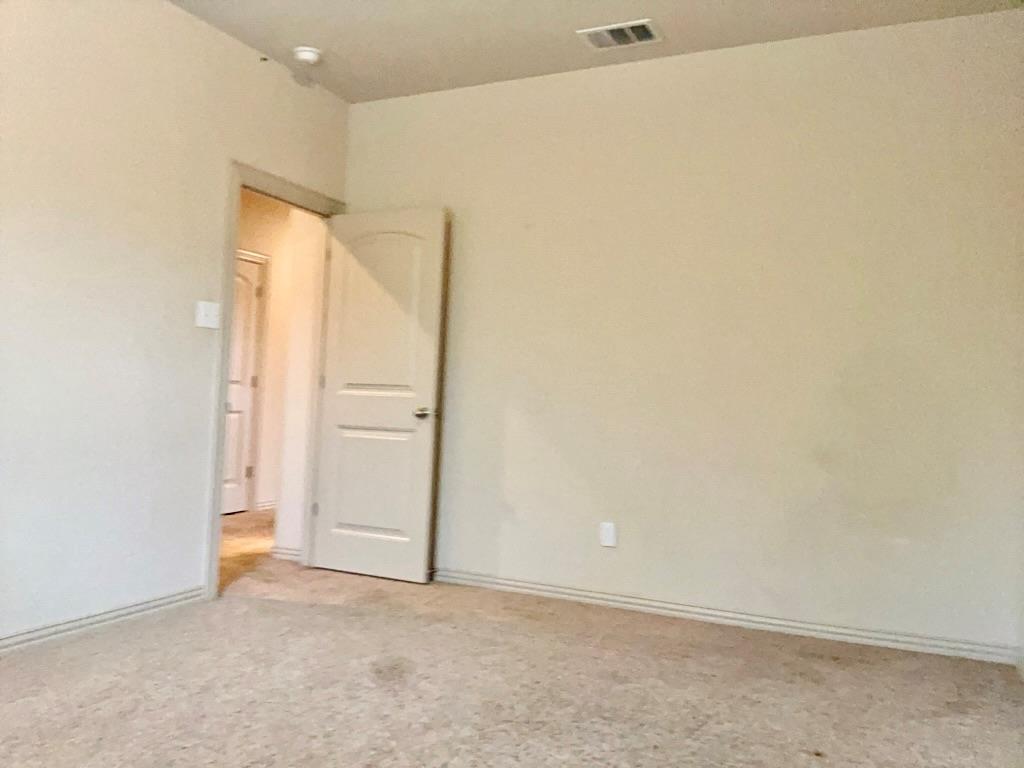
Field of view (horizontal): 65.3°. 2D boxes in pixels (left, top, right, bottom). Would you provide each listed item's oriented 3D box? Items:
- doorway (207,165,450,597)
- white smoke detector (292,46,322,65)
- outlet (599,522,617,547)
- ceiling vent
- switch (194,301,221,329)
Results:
[{"bbox_3d":[-0.920,-0.006,4.163,0.814,2.130,0.935,2,-1,25],"label":"doorway"},{"bbox_3d":[-1.037,-1.661,4.051,0.142,0.046,0.142,2,-1,0],"label":"white smoke detector"},{"bbox_3d":[0.480,0.753,3.989,0.077,0.117,0.012,2,-1,25],"label":"outlet"},{"bbox_3d":[0.507,-1.620,3.740,0.350,0.020,0.205,2,-1,25],"label":"ceiling vent"},{"bbox_3d":[-1.447,-0.328,3.816,0.012,0.123,0.130,2,-1,25],"label":"switch"}]

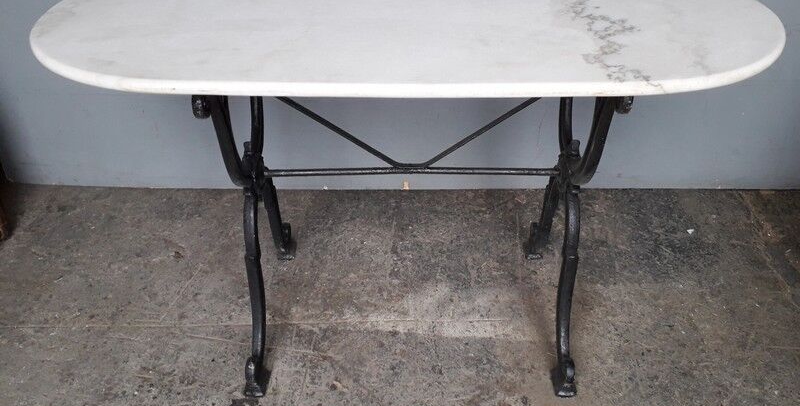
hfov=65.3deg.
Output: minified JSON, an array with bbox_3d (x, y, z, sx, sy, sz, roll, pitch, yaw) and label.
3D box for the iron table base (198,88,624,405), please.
[{"bbox_3d":[0.022,-0.031,1.268,0.690,0.699,0.484,0,35,0],"label":"iron table base"}]

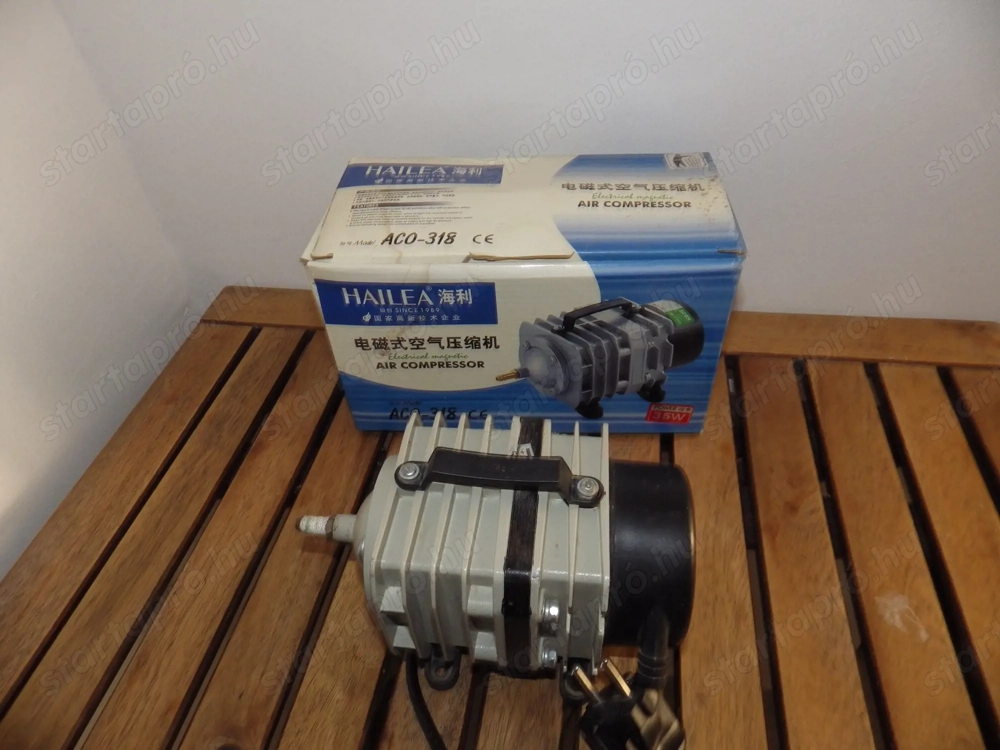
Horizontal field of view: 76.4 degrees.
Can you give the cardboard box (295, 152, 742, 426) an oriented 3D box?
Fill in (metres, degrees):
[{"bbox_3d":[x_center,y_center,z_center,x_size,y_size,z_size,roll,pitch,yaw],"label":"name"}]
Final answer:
[{"bbox_3d":[0.020,-0.060,0.481,0.265,0.158,0.133,0,45,5],"label":"cardboard box"}]

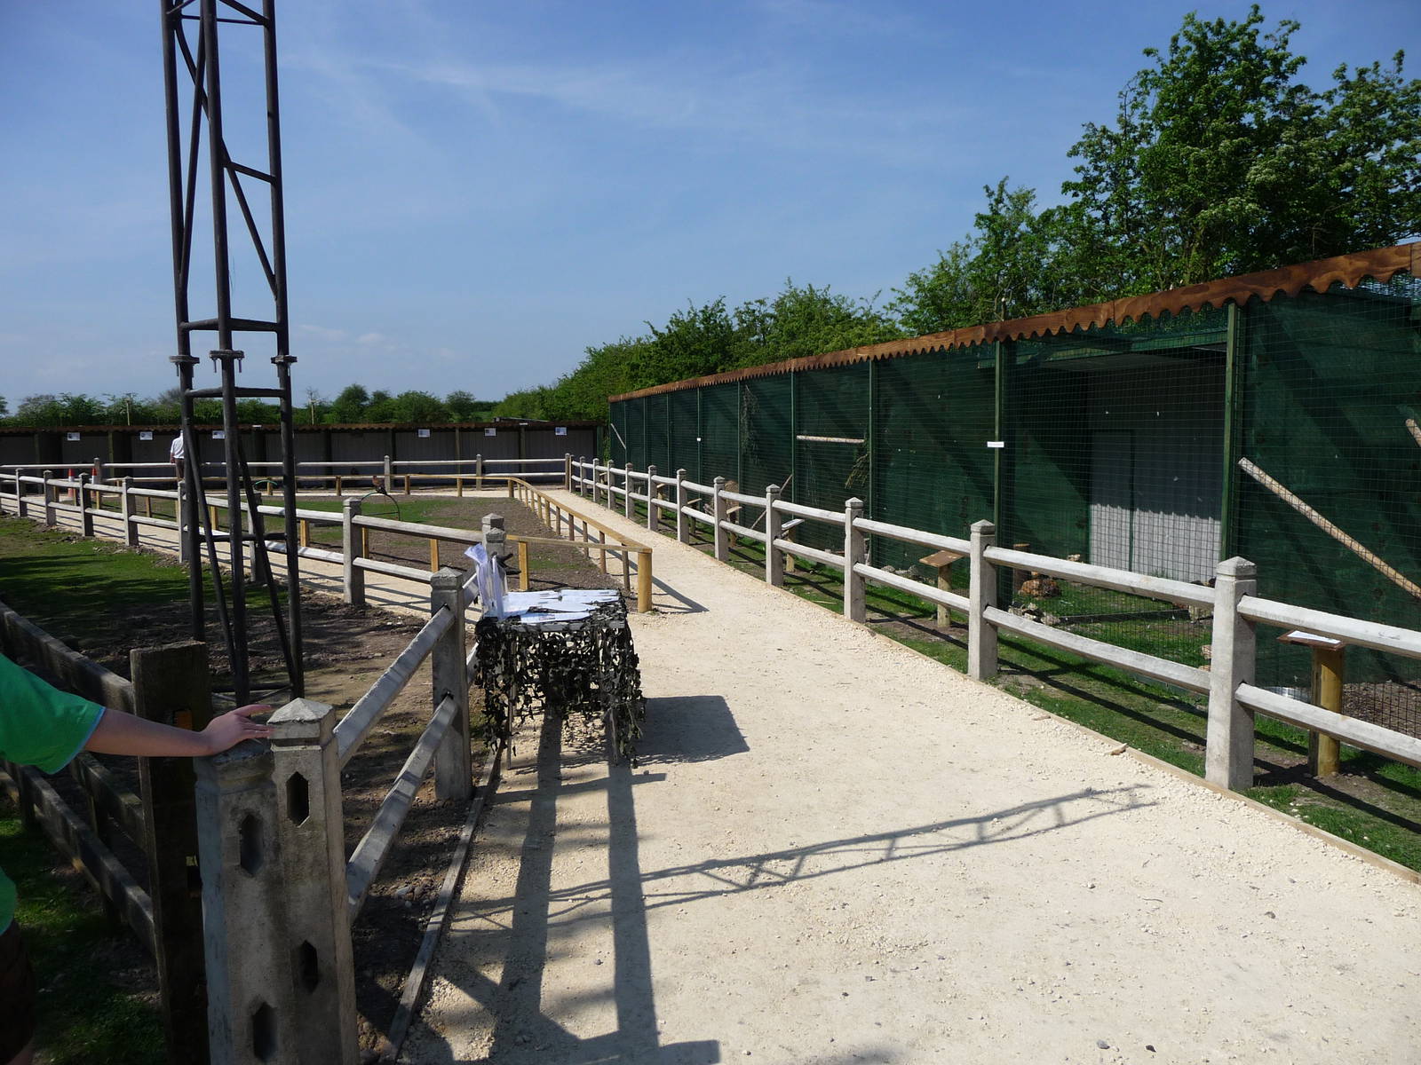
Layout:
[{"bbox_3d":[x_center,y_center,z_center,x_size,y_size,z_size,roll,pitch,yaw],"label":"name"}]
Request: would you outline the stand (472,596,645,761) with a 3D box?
[{"bbox_3d":[-0.817,0.772,6.384,0.820,0.740,1.150,-1,5,-6],"label":"stand"}]

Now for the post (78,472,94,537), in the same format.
[{"bbox_3d":[-10.530,-0.459,19.400,0.155,1.080,0.155,-5,7,-40],"label":"post"}]

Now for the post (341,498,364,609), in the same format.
[{"bbox_3d":[-3.540,0.193,11.400,0.145,1.070,0.145,-5,7,-40],"label":"post"}]

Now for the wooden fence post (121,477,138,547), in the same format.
[{"bbox_3d":[-8.974,-0.322,17.750,0.155,1.070,0.155,-5,7,-40],"label":"wooden fence post"}]

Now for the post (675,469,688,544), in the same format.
[{"bbox_3d":[-0.414,-0.394,17.350,0.155,1.090,0.155,-2,5,-13],"label":"post"}]

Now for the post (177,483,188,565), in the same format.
[{"bbox_3d":[-6.951,-0.132,15.200,0.155,1.080,0.155,-5,7,-40],"label":"post"}]

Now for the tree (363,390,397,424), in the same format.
[{"bbox_3d":[-20.147,-6.440,70.000,2.100,4.495,2.100,-1,5,0],"label":"tree"}]

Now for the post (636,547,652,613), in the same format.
[{"bbox_3d":[-0.613,0.451,10.754,0.135,0.600,0.135,-2,5,-13],"label":"post"}]

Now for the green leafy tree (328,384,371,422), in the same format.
[{"bbox_3d":[-21.972,-6.609,70.000,2.500,4.833,2.500,-1,5,0],"label":"green leafy tree"}]

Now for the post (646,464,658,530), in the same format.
[{"bbox_3d":[-0.971,-0.582,19.450,0.155,1.090,0.155,-2,5,-13],"label":"post"}]

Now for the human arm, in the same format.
[{"bbox_3d":[-1.119,0.418,2.440,0.100,0.110,0.393,4,-4,44],"label":"human arm"}]

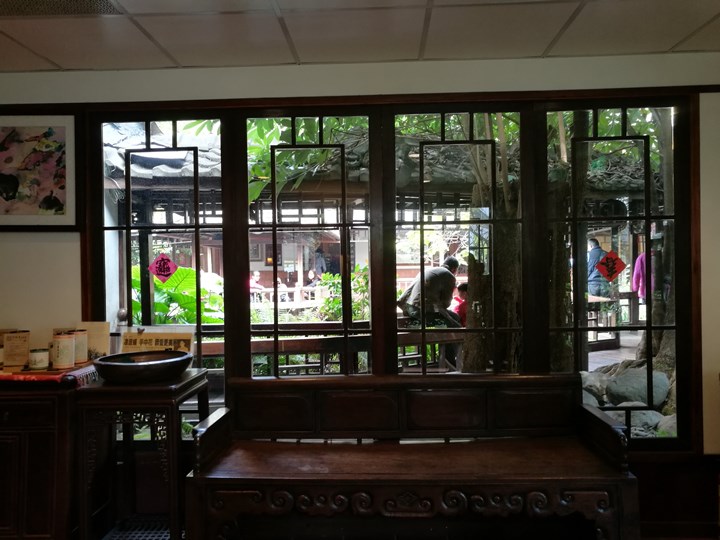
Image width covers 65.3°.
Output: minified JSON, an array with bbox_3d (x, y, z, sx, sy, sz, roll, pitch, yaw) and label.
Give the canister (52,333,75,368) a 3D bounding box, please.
[{"bbox_3d":[-1.318,0.360,2.501,0.086,0.149,0.086,-1,0,-10],"label":"canister"}]

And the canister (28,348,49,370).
[{"bbox_3d":[-1.428,0.395,2.501,0.077,0.083,0.077,-1,0,-12],"label":"canister"}]

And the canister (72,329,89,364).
[{"bbox_3d":[-1.328,0.360,2.641,0.086,0.149,0.086,-1,0,-12],"label":"canister"}]

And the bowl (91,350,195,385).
[{"bbox_3d":[-0.975,0.443,2.550,0.421,0.090,0.421,-1,0,0],"label":"bowl"}]

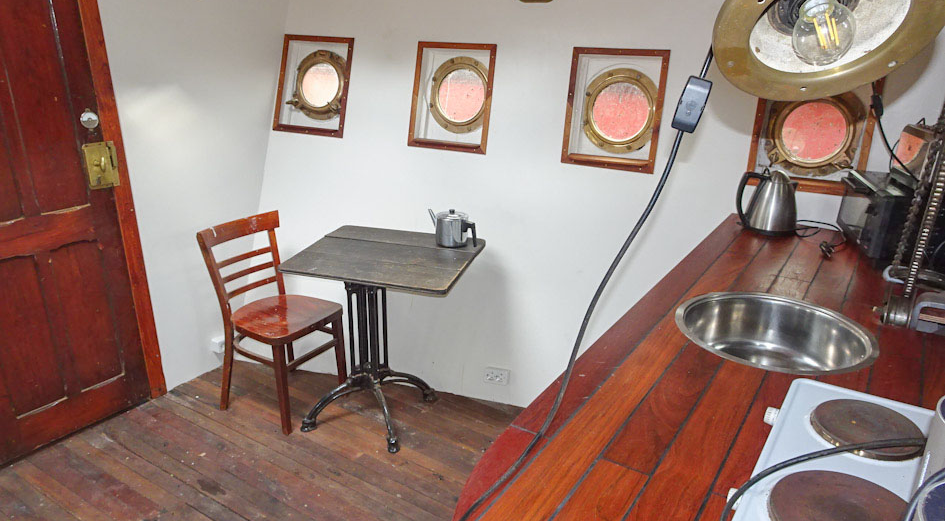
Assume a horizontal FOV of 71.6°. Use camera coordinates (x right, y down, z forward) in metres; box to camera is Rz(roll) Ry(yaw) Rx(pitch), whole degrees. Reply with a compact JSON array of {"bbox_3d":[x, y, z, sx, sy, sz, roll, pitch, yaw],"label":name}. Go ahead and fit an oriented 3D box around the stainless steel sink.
[{"bbox_3d":[0.698,0.228,1.558,0.420,0.155,0.420,15,25,31],"label":"stainless steel sink"}]

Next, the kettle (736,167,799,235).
[{"bbox_3d":[0.994,-0.200,2.183,0.195,0.207,0.162,6,22,13],"label":"kettle"}]

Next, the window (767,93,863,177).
[{"bbox_3d":[1.210,-0.463,2.316,0.330,0.325,0.080,10,7,21],"label":"window"}]

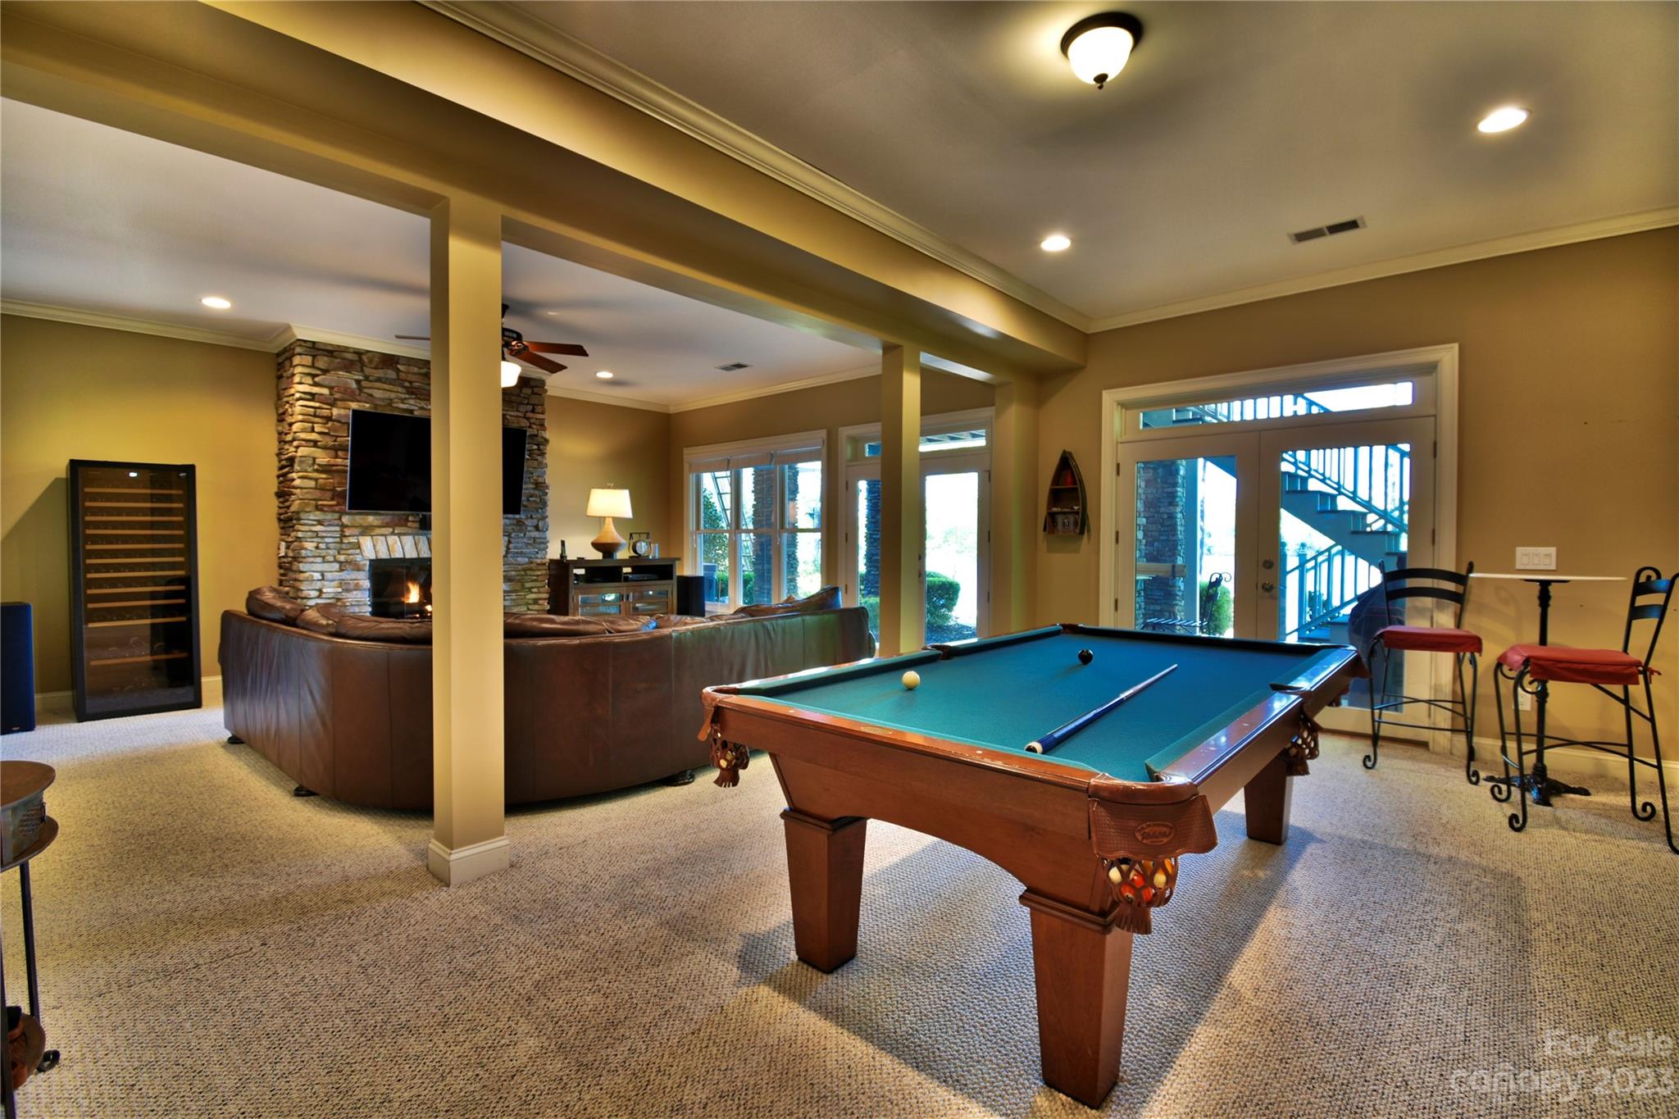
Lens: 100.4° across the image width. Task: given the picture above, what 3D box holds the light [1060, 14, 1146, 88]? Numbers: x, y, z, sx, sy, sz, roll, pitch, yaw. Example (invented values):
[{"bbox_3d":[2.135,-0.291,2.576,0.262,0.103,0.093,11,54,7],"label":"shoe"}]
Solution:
[{"bbox_3d":[0.897,-1.714,2.399,0.270,0.190,0.270,2,2,42],"label":"light"}]

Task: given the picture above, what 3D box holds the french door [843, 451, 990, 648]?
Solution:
[{"bbox_3d":[0.703,0.049,6.783,1.695,1.986,0.059,2,2,42],"label":"french door"}]

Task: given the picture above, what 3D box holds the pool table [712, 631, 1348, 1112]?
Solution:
[{"bbox_3d":[0.941,0.790,2.584,1.375,0.788,2.583,2,2,42],"label":"pool table"}]

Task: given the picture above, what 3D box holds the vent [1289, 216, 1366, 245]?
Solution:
[{"bbox_3d":[2.733,-1.830,3.928,0.336,0.020,0.161,2,2,42],"label":"vent"}]

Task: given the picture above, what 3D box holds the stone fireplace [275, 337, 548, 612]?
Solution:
[{"bbox_3d":[-3.886,-0.372,6.577,0.641,2.817,2.058,2,2,42],"label":"stone fireplace"}]

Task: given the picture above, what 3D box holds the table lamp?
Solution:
[{"bbox_3d":[-2.577,-0.402,7.907,0.510,0.800,0.510,2,2,42],"label":"table lamp"}]

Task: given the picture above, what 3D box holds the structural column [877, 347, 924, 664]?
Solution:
[{"bbox_3d":[0.392,-0.106,4.533,0.202,2.451,0.202,2,2,42],"label":"structural column"}]

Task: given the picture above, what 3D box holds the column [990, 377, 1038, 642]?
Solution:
[{"bbox_3d":[1.421,-0.140,5.616,0.177,2.470,0.414,2,2,42],"label":"column"}]

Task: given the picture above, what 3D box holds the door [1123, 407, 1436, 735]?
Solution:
[{"bbox_3d":[2.890,0.114,4.891,1.917,1.986,0.059,2,2,42],"label":"door"}]

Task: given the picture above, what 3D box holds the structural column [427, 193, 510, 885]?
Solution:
[{"bbox_3d":[-1.405,-0.071,2.652,0.202,2.464,0.202,2,2,42],"label":"structural column"}]

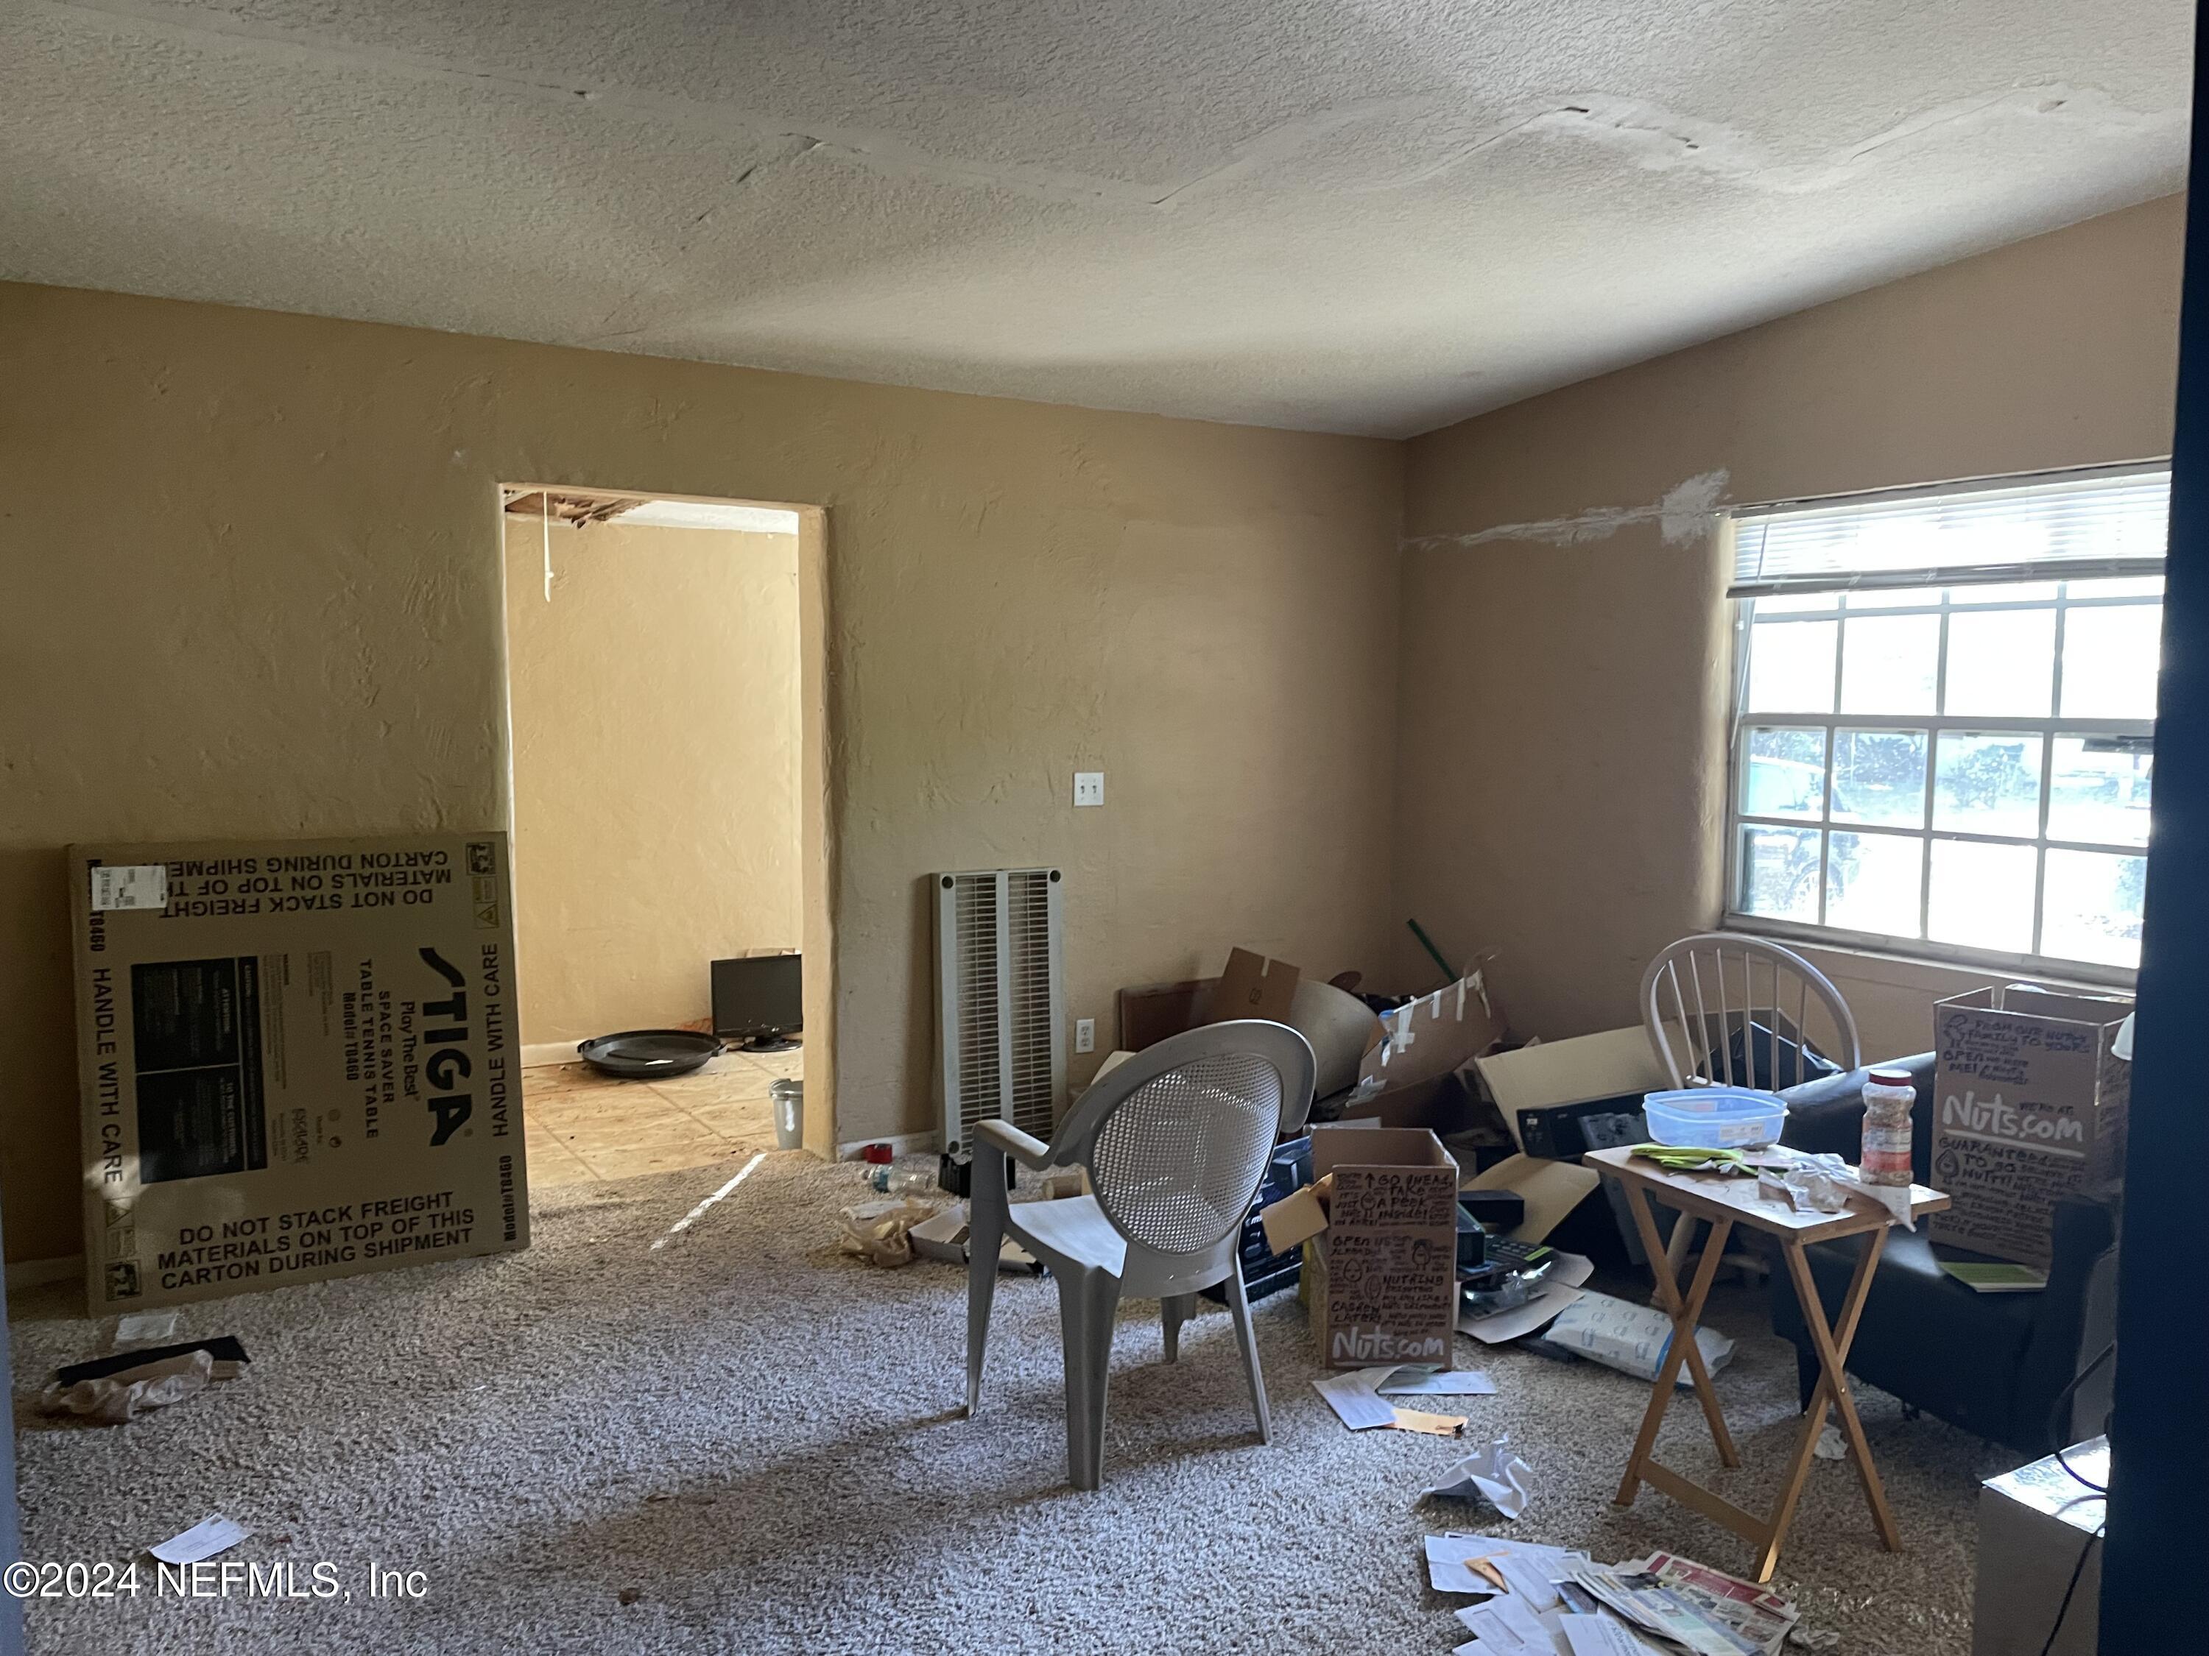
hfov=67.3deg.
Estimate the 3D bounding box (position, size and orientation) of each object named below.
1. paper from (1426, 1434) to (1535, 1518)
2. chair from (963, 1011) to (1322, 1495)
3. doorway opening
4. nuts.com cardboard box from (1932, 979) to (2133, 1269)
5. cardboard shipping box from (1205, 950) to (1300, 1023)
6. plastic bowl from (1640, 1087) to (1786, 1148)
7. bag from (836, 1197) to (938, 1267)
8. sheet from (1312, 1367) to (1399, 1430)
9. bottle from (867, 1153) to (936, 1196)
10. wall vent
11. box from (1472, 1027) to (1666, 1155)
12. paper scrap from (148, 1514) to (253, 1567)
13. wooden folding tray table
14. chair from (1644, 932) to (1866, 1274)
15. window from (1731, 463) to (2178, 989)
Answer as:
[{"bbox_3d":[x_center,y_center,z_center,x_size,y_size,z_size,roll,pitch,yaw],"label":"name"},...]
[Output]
[{"bbox_3d":[0.708,1.207,3.120,0.200,0.095,0.170,0,5,0],"label":"paper"},{"bbox_3d":[0.095,0.768,3.263,0.580,0.885,0.620,-2,5,-30],"label":"chair"},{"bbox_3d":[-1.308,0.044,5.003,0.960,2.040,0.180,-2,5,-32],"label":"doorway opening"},{"bbox_3d":[1.813,0.573,3.222,0.295,0.463,0.280,-4,7,-42],"label":"nuts.com cardboard box"},{"bbox_3d":[0.440,0.540,5.000,0.220,0.300,0.180,13,-18,13],"label":"cardboard shipping box"},{"bbox_3d":[1.168,0.560,3.170,0.220,0.072,0.220,-2,6,-26],"label":"plastic bowl"},{"bbox_3d":[-0.580,1.057,4.396,0.270,0.120,0.220,0,5,0],"label":"bag"},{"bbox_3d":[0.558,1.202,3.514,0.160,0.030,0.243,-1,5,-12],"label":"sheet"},{"bbox_3d":[-0.607,1.036,4.921,0.210,0.075,0.075,1,5,13],"label":"bottle"},{"bbox_3d":[-0.321,0.582,5.482,0.460,0.900,0.070,-2,5,-32],"label":"wall vent"},{"bbox_3d":[1.271,0.780,4.490,0.540,0.400,0.370,-2,5,-32],"label":"box"},{"bbox_3d":[-1.603,1.244,2.929,0.113,0.020,0.145,5,7,40],"label":"paper scrap"},{"bbox_3d":[1.163,0.942,2.977,0.385,0.650,0.482,-2,6,-26],"label":"wooden folding tray table"},{"bbox_3d":[1.625,0.730,4.170,0.500,0.870,0.530,2,5,16],"label":"chair"},{"bbox_3d":[2.298,-0.290,4.583,0.100,1.280,1.340,-2,5,-32],"label":"window"}]

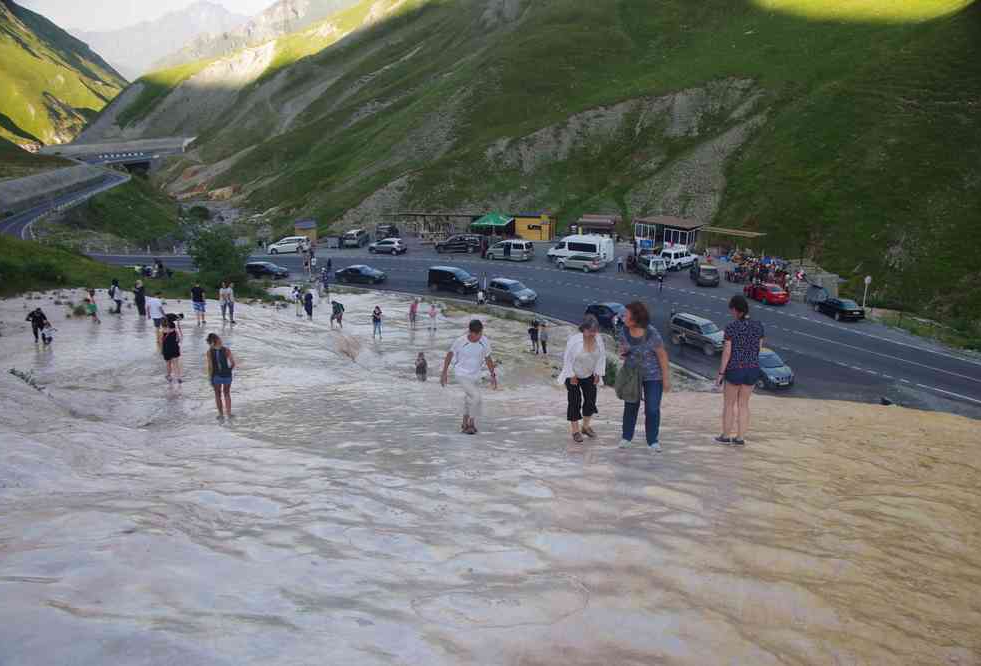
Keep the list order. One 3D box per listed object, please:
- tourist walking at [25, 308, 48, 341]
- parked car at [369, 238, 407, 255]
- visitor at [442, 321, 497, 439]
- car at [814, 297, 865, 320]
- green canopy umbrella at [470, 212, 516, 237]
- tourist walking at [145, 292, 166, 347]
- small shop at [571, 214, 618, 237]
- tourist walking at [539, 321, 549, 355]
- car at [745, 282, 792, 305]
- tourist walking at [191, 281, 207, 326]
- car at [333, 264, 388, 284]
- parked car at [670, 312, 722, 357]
[{"bbox_3d":[-16.672,-0.275,27.500,0.660,1.360,0.450,-7,17,-25],"label":"tourist walking"},{"bbox_3d":[-11.589,-9.761,84.016,4.370,1.630,1.820,4,14,14],"label":"parked car"},{"bbox_3d":[-0.294,0.630,10.486,0.720,1.660,0.450,-1,13,-6],"label":"visitor"},{"bbox_3d":[26.503,-1.936,56.904,1.800,1.400,4.700,1,14,-2],"label":"car"},{"bbox_3d":[0.382,-13.666,95.500,5.000,3.300,4.200,4,16,11],"label":"green canopy umbrella"},{"bbox_3d":[-10.346,-0.408,23.138,0.480,1.700,0.520,-11,17,-39],"label":"tourist walking"},{"bbox_3d":[13.282,-12.975,93.000,5.200,3.400,3.600,6,16,19],"label":"small shop"},{"bbox_3d":[2.667,0.222,37.000,0.480,1.680,0.380,1,16,4],"label":"tourist walking"},{"bbox_3d":[23.912,-3.563,64.910,1.780,1.450,4.500,-6,20,-15],"label":"car"},{"bbox_3d":[-11.272,-1.142,29.000,0.520,1.720,0.360,-4,16,-16],"label":"tourist walking"},{"bbox_3d":[-11.810,-5.349,68.142,4.650,1.440,1.780,4,16,11],"label":"car"},{"bbox_3d":[13.671,0.084,48.570,1.840,1.820,4.600,-13,20,-41],"label":"parked car"}]

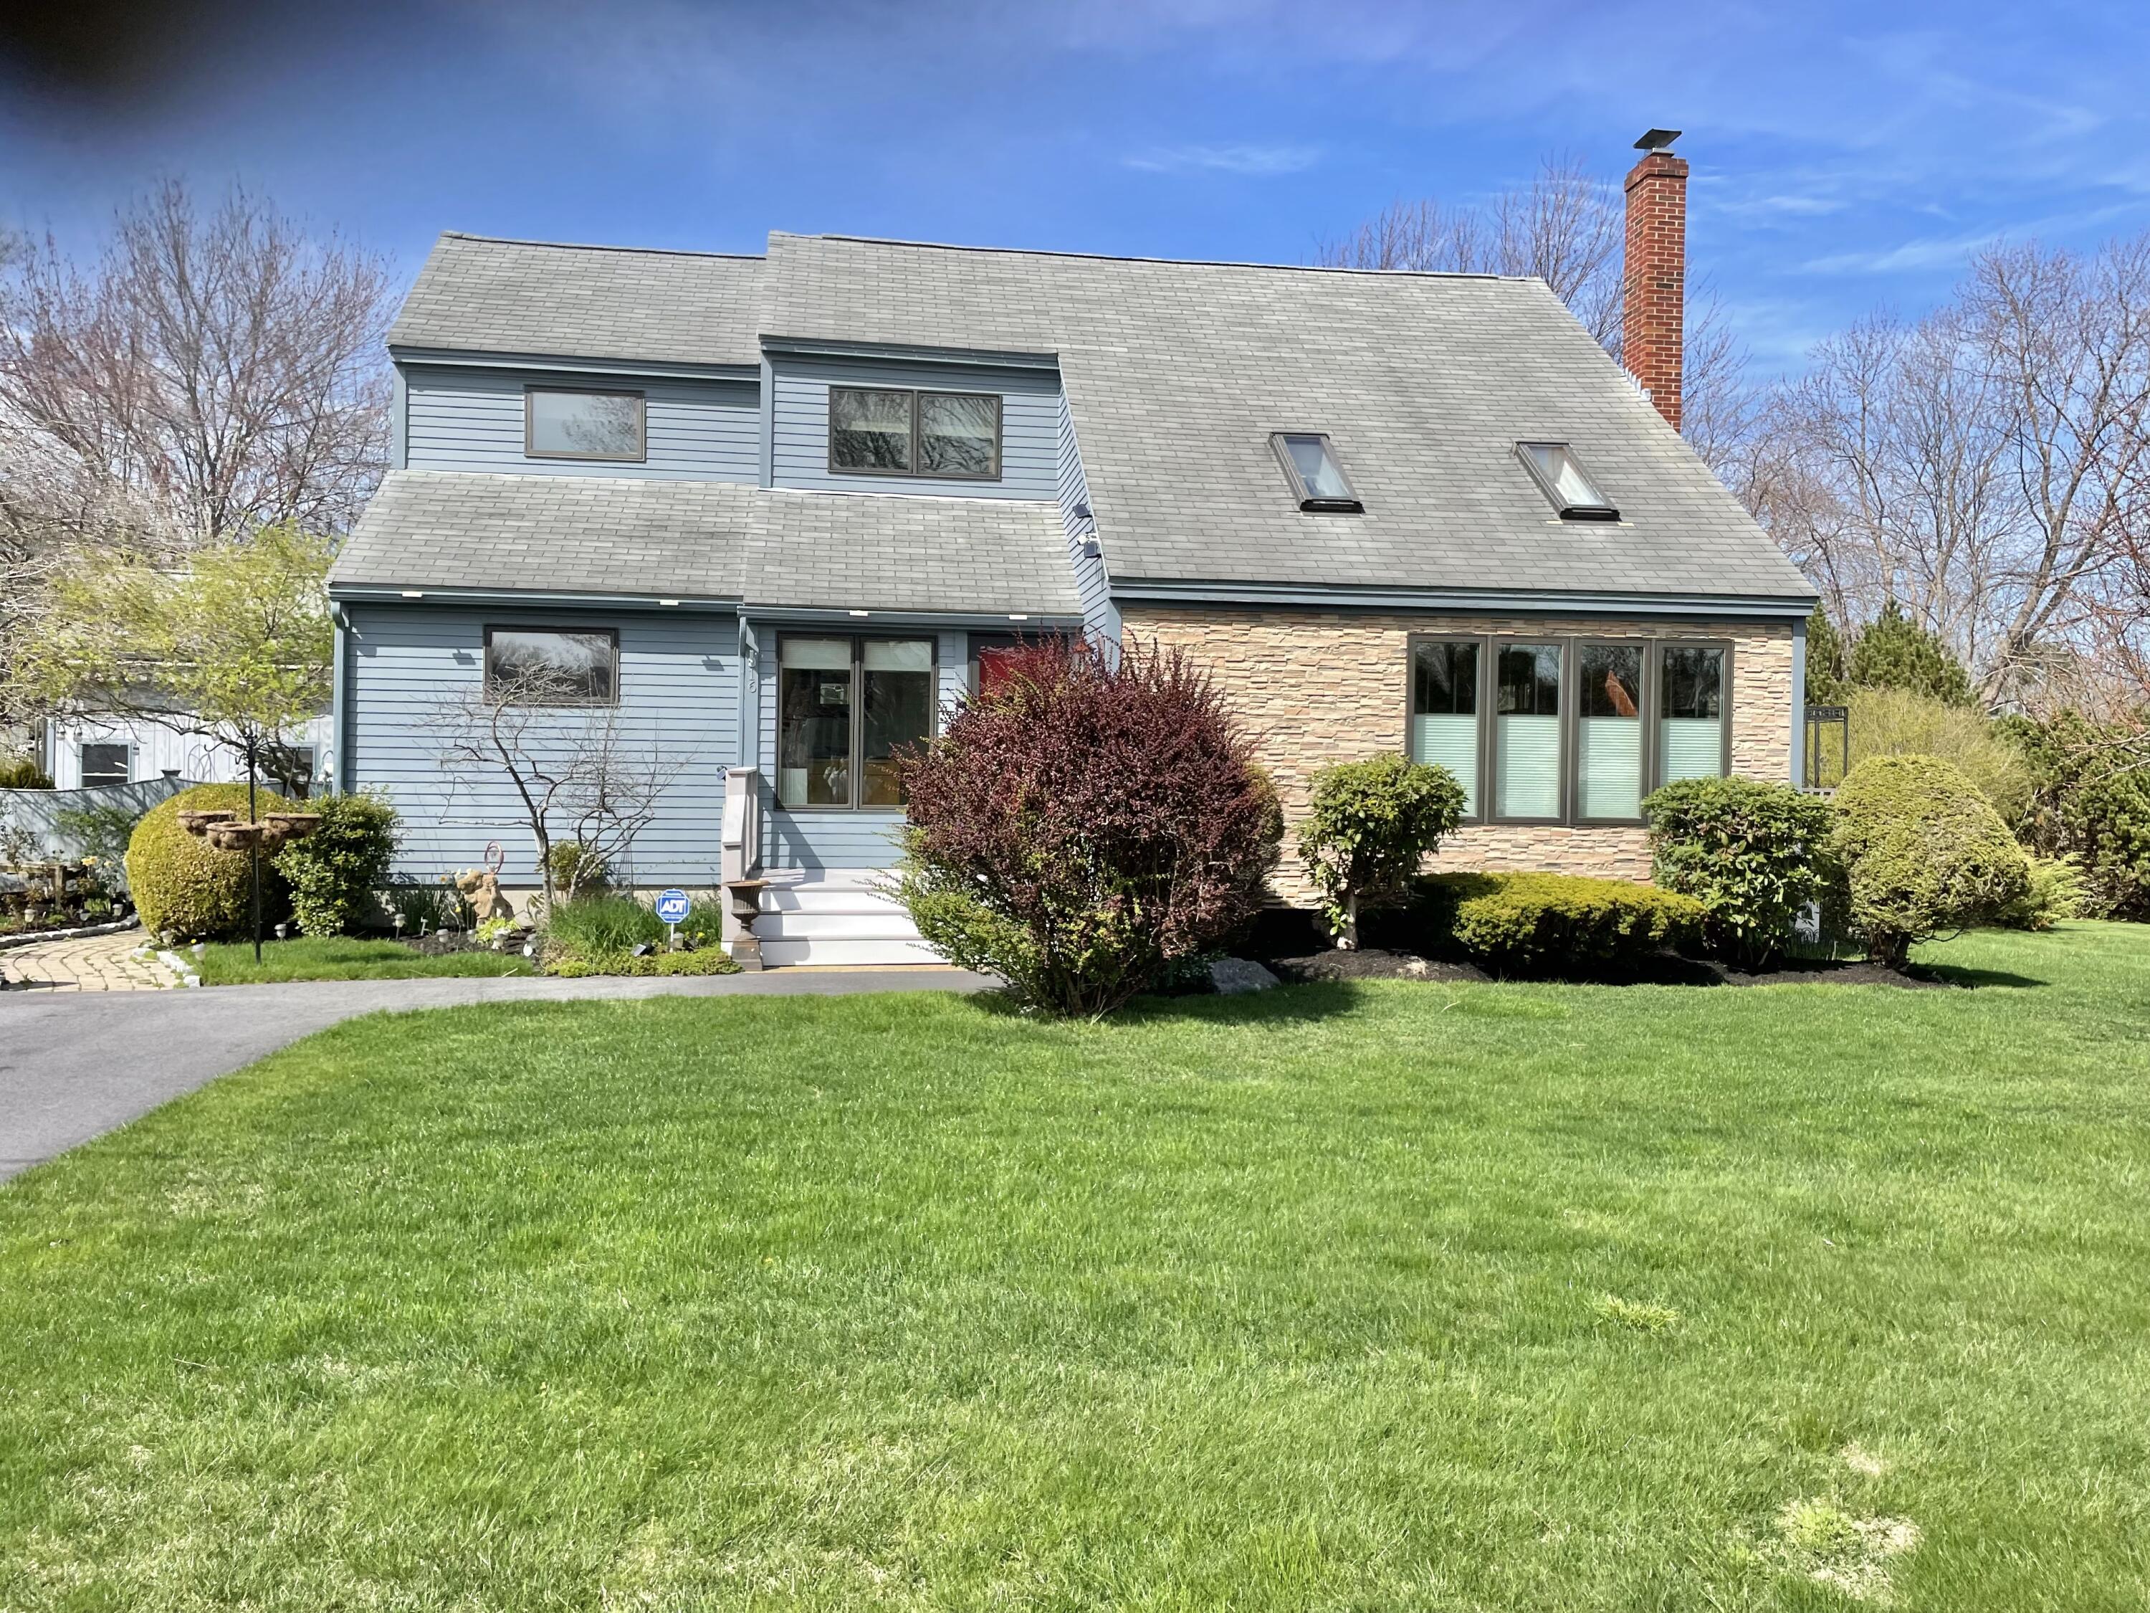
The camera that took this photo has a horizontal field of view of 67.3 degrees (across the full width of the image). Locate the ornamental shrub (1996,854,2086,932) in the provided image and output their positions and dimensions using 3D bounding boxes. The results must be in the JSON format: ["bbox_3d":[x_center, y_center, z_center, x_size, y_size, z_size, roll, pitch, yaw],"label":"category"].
[{"bbox_3d":[9.913,0.879,16.757,1.200,0.764,1.100,0,1,-9],"label":"ornamental shrub"}]

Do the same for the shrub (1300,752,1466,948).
[{"bbox_3d":[2.474,0.358,13.000,1.334,1.595,1.201,1,1,-8],"label":"shrub"}]

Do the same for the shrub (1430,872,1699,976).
[{"bbox_3d":[3.904,0.880,12.779,2.100,0.738,1.150,0,1,-9],"label":"shrub"}]

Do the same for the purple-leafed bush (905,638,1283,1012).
[{"bbox_3d":[0.088,0.089,10.393,2.400,2.366,2.200,0,1,-9],"label":"purple-leafed bush"}]

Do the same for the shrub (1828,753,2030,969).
[{"bbox_3d":[7.021,0.421,13.257,1.650,1.709,1.550,0,1,-9],"label":"shrub"}]

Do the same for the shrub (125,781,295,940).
[{"bbox_3d":[-7.121,0.458,13.350,1.260,1.319,1.260,1,1,-8],"label":"shrub"}]

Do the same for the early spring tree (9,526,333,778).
[{"bbox_3d":[-8.856,-0.971,16.200,3.117,3.800,3.117,1,1,-8],"label":"early spring tree"}]

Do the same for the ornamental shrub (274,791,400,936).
[{"bbox_3d":[-6.210,0.485,13.600,0.981,1.237,0.932,1,1,-8],"label":"ornamental shrub"}]

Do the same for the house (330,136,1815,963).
[{"bbox_3d":[-0.645,-2.828,17.376,12.807,7.914,9.797,0,1,-9],"label":"house"}]

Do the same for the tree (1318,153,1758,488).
[{"bbox_3d":[9.263,-5.932,32.204,8.600,14.035,8.000,0,1,-9],"label":"tree"}]

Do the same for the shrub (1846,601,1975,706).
[{"bbox_3d":[12.136,-0.863,23.500,2.126,4.263,2.126,1,1,-8],"label":"shrub"}]

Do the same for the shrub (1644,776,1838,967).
[{"bbox_3d":[5.418,0.540,13.150,1.535,1.586,1.304,1,1,-8],"label":"shrub"}]

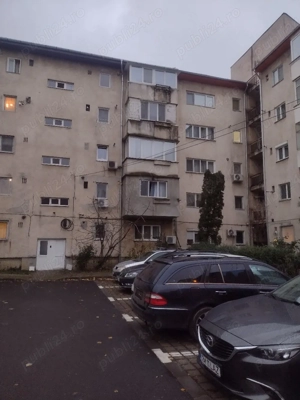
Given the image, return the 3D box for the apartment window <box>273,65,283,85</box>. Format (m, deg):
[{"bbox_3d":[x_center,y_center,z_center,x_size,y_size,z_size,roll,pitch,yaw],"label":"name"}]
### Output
[{"bbox_3d":[8.984,-8.651,21.763,0.150,1.044,1.009,3,-9,-18],"label":"apartment window"}]

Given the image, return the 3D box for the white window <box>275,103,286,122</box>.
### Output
[{"bbox_3d":[8.865,-5.851,21.078,0.150,0.997,0.953,3,-8,-17],"label":"white window"}]

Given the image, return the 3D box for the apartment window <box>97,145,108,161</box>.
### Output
[{"bbox_3d":[-3.292,-3.275,21.706,0.781,1.136,0.150,3,-8,-18],"label":"apartment window"}]

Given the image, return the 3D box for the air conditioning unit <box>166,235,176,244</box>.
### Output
[{"bbox_3d":[1.497,2.859,22.177,0.770,0.560,0.300,3,-8,-18],"label":"air conditioning unit"}]

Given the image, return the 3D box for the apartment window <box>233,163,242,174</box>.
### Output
[{"bbox_3d":[7.203,-2.447,25.500,0.722,1.063,0.150,3,-9,-18],"label":"apartment window"}]

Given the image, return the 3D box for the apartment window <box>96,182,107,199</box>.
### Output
[{"bbox_3d":[-3.300,-0.630,21.352,0.777,1.078,0.150,3,-8,-18],"label":"apartment window"}]

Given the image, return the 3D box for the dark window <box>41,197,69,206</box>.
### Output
[{"bbox_3d":[-6.181,0.148,20.339,1.733,0.527,0.150,3,-8,-17],"label":"dark window"}]

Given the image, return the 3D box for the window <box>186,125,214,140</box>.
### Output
[{"bbox_3d":[3.984,-5.192,24.310,2.450,1.106,0.150,3,-8,-17],"label":"window"}]

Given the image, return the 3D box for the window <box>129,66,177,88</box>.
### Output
[{"bbox_3d":[0.290,-8.893,22.769,3.691,1.226,0.150,3,-9,-18],"label":"window"}]

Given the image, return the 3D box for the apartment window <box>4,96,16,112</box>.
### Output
[{"bbox_3d":[-9.073,-6.262,20.316,0.746,1.061,0.150,3,-8,-17],"label":"apartment window"}]

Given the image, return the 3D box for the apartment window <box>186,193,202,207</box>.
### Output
[{"bbox_3d":[3.984,0.059,24.092,2.441,1.087,0.150,3,-9,-18],"label":"apartment window"}]

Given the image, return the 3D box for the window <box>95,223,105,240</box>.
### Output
[{"bbox_3d":[-3.318,2.128,20.963,0.639,1.073,0.150,3,-8,-17],"label":"window"}]

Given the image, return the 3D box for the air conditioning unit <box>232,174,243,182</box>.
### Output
[{"bbox_3d":[6.931,-1.741,24.551,0.770,0.560,0.300,3,-8,-18],"label":"air conditioning unit"}]

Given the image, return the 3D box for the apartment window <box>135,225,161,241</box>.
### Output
[{"bbox_3d":[-0.158,2.371,22.409,1.956,1.110,0.150,3,-9,-18],"label":"apartment window"}]

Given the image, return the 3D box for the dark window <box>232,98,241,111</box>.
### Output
[{"bbox_3d":[7.321,-7.963,26.312,0.711,1.060,0.150,3,-9,-18],"label":"dark window"}]

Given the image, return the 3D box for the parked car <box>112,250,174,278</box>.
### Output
[{"bbox_3d":[0.456,2.984,14.239,4.250,1.440,1.750,3,-8,-16],"label":"parked car"}]

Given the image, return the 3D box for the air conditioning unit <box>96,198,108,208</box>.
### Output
[{"bbox_3d":[-3.165,0.200,21.020,0.770,0.560,0.300,3,-8,-18],"label":"air conditioning unit"}]

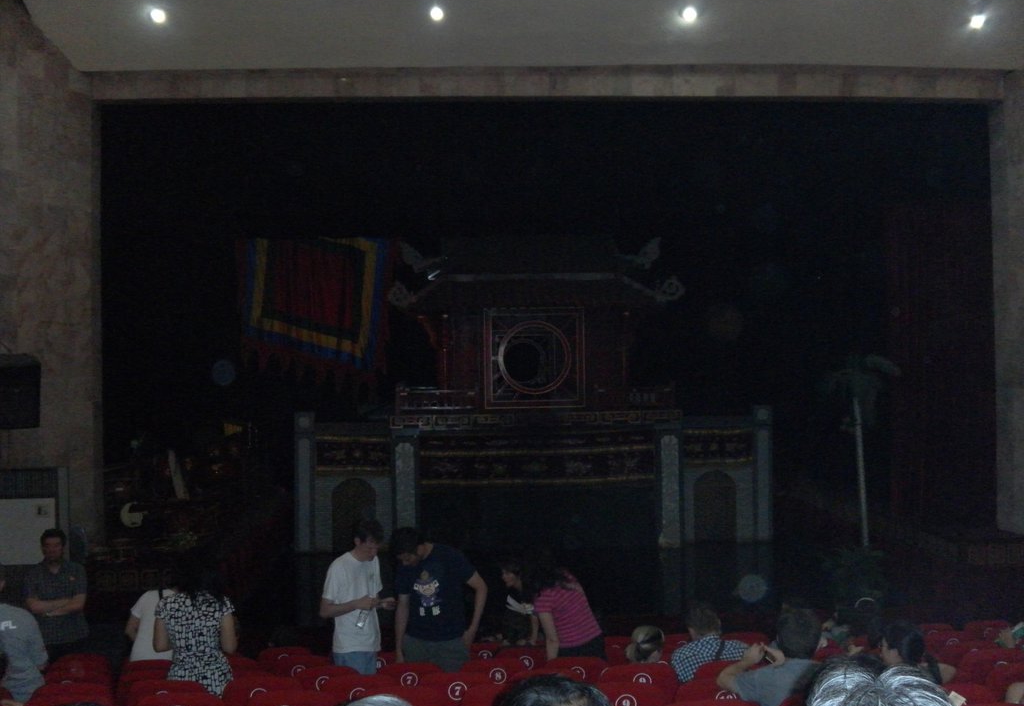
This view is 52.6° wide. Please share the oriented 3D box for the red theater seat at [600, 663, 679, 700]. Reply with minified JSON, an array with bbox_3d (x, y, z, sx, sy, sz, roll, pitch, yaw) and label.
[{"bbox_3d":[0.747,2.309,6.373,0.510,0.920,0.580,-1,-1,-7],"label":"red theater seat"}]

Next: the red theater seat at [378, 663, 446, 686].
[{"bbox_3d":[-0.672,2.491,7.043,0.510,0.920,0.580,-1,-1,-3],"label":"red theater seat"}]

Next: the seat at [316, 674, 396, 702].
[{"bbox_3d":[-0.864,2.236,6.009,0.530,0.880,0.580,-1,-1,-3],"label":"seat"}]

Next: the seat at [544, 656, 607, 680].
[{"bbox_3d":[0.416,2.479,7.128,0.510,0.920,0.580,-1,-1,-6],"label":"seat"}]

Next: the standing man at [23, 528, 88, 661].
[{"bbox_3d":[-3.516,2.213,7.985,0.520,1.730,0.360,0,-1,-14],"label":"standing man"}]

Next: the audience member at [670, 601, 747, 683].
[{"bbox_3d":[1.184,2.065,6.169,0.500,1.200,0.700,-1,-1,-9],"label":"audience member"}]

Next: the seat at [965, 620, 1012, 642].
[{"bbox_3d":[4.034,2.704,9.006,0.530,0.880,0.580,-1,-1,-3],"label":"seat"}]

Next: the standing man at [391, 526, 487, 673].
[{"bbox_3d":[-0.506,2.080,7.270,0.620,1.718,0.420,-1,-1,17],"label":"standing man"}]

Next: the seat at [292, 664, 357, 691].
[{"bbox_3d":[-1.224,2.503,7.024,0.510,0.920,0.580,-1,-1,-1],"label":"seat"}]

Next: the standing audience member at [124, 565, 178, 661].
[{"bbox_3d":[-2.572,2.350,7.636,0.450,1.530,0.360,-1,-1,5],"label":"standing audience member"}]

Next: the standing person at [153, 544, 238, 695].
[{"bbox_3d":[-1.959,2.011,6.448,0.520,1.568,0.380,-1,-1,0],"label":"standing person"}]

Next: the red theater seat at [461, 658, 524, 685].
[{"bbox_3d":[-0.120,2.395,6.836,0.530,0.880,0.580,-1,-1,-3],"label":"red theater seat"}]

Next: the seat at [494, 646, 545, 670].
[{"bbox_3d":[0.100,2.637,7.888,0.510,0.920,0.580,-1,-1,-5],"label":"seat"}]

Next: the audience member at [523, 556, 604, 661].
[{"bbox_3d":[0.384,2.189,7.363,0.600,1.479,0.480,-1,-1,6],"label":"audience member"}]

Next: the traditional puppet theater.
[{"bbox_3d":[0.271,0.554,14.195,6.050,4.300,2.500,-1,-1,-3],"label":"traditional puppet theater"}]

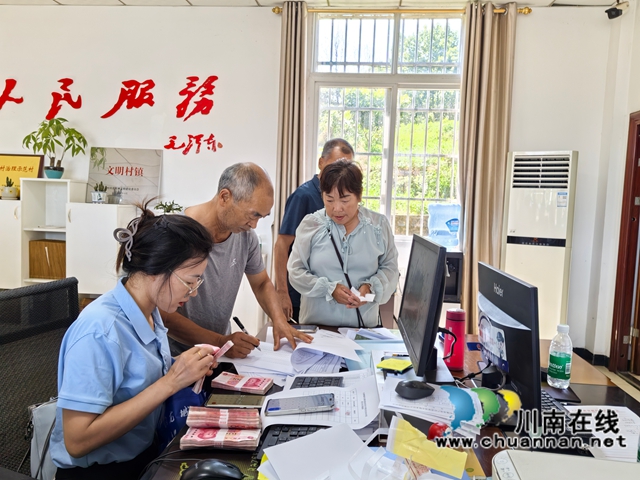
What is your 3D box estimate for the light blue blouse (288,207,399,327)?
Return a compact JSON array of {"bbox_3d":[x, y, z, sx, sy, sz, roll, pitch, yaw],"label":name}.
[{"bbox_3d":[0.101,0.127,2.240,0.500,0.560,0.300,2,4,1],"label":"light blue blouse"}]

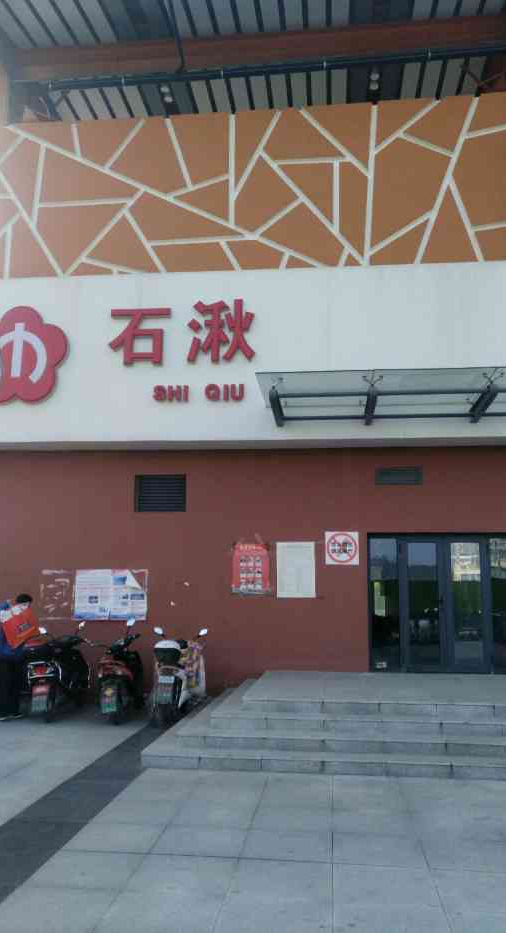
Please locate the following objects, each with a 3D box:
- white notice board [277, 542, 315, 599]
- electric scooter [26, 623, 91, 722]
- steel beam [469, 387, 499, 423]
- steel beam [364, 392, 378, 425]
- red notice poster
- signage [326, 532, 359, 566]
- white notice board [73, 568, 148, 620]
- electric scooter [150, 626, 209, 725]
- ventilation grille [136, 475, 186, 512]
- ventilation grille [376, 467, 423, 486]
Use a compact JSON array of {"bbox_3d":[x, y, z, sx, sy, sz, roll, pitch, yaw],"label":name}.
[{"bbox_3d":[0.679,1.650,9.902,0.610,0.870,0.020,-1,-12,7],"label":"white notice board"},{"bbox_3d":[-2.823,2.935,8.926,0.740,1.200,1.750,1,-12,-1],"label":"electric scooter"},{"bbox_3d":[3.324,-0.900,8.845,0.130,0.170,1.250,-1,-15,7],"label":"steel beam"},{"bbox_3d":[1.719,-0.875,9.015,0.130,0.170,1.250,-1,-15,7],"label":"steel beam"},{"bbox_3d":[-0.016,1.650,9.982,0.600,0.830,0.020,-1,-12,7],"label":"red notice poster"},{"bbox_3d":[1.420,1.303,9.890,0.520,0.510,0.020,-1,-12,7],"label":"signage"},{"bbox_3d":[-2.334,2.113,10.193,1.200,0.840,0.030,-1,-11,6],"label":"white notice board"},{"bbox_3d":[-1.090,2.890,8.700,0.680,1.150,1.620,-1,-11,7],"label":"electric scooter"},{"bbox_3d":[-1.555,0.454,10.424,0.870,0.630,0.080,-1,-11,6],"label":"ventilation grille"},{"bbox_3d":[2.369,0.162,10.027,0.760,0.310,0.060,-1,-11,6],"label":"ventilation grille"}]

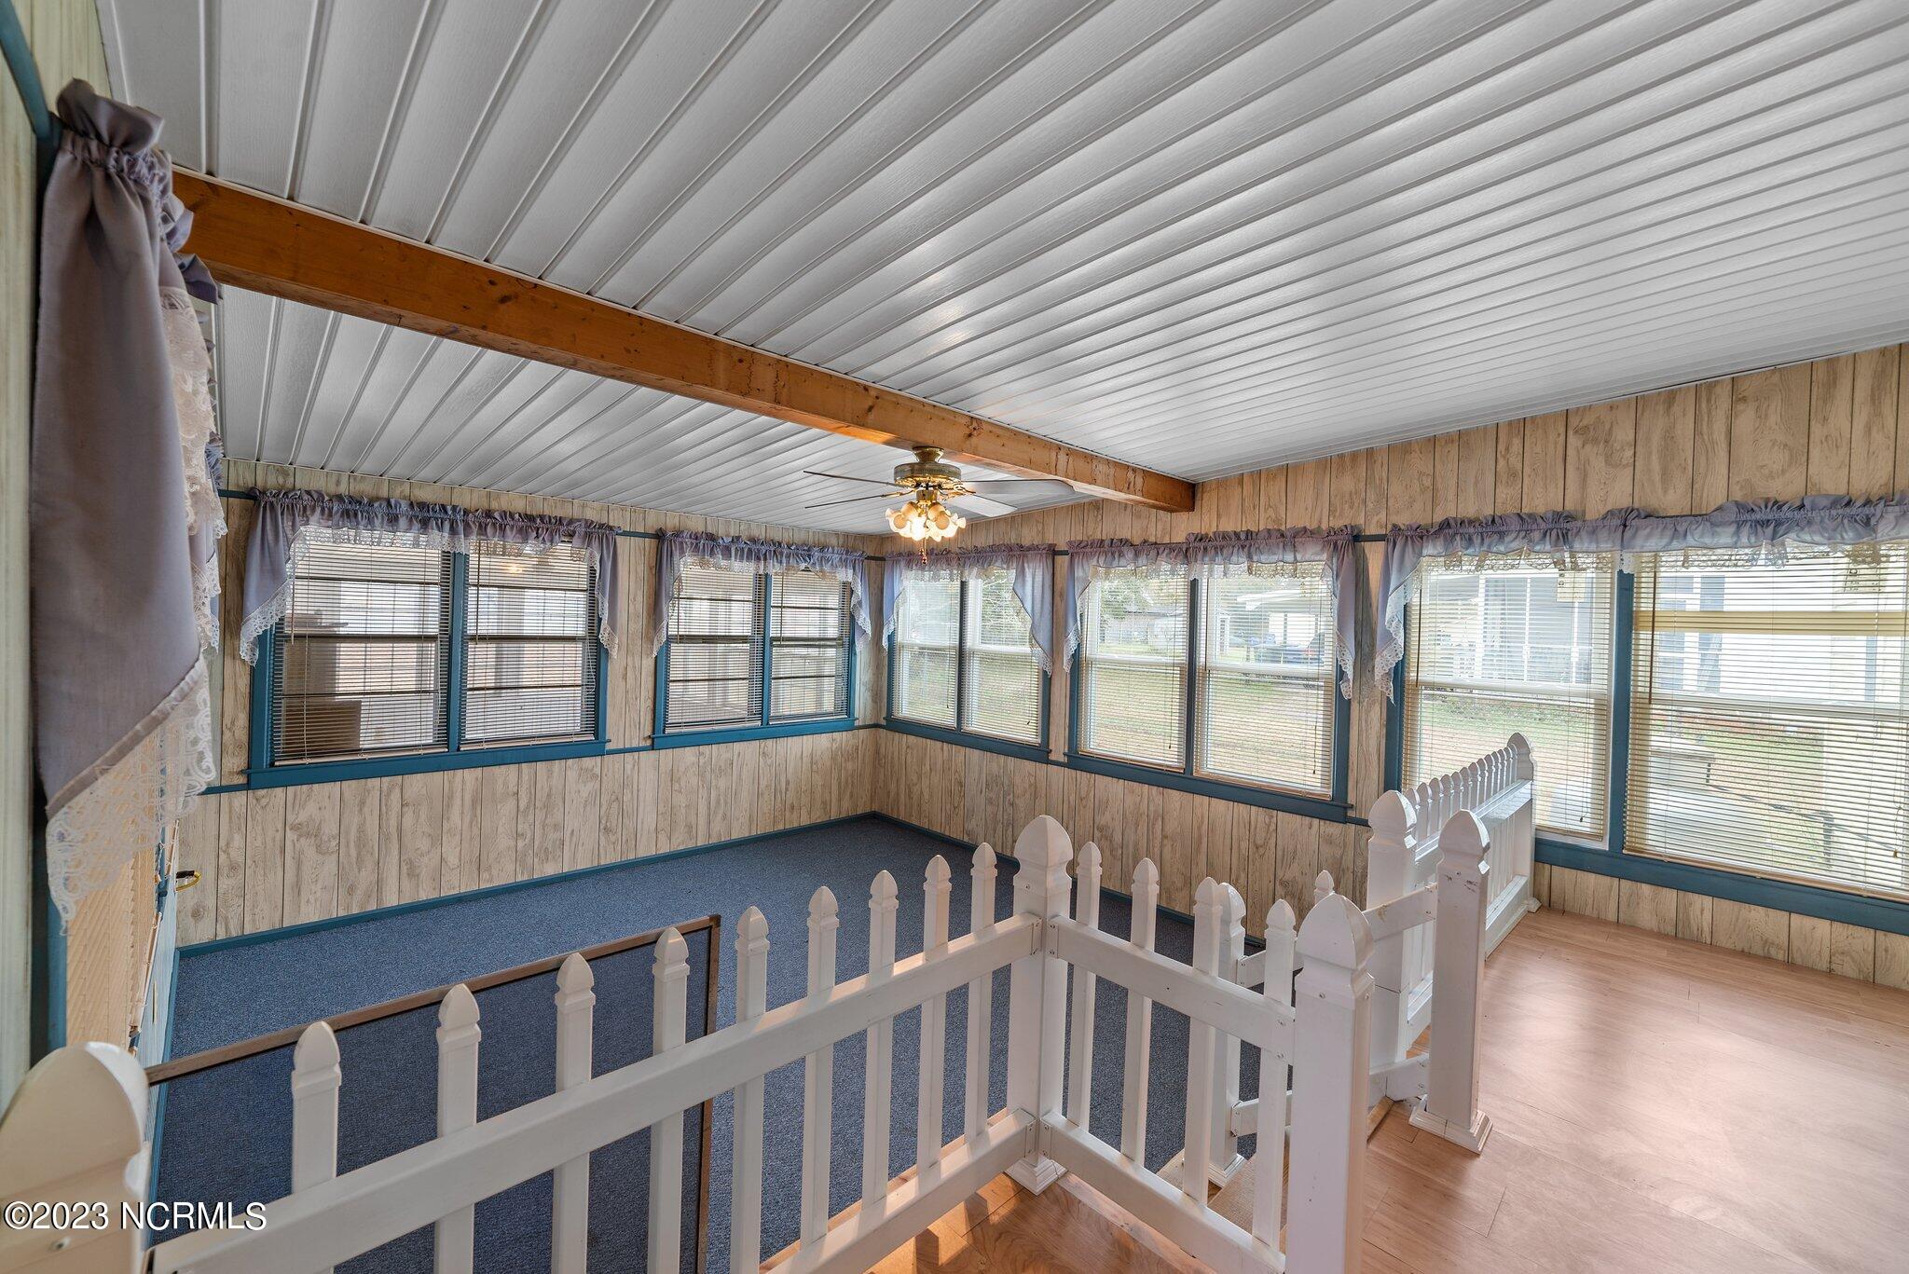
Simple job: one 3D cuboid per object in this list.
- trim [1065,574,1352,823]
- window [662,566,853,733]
[{"bbox_3d":[1.440,0.196,4.517,0.090,1.494,1.880,0,2,-43],"label":"trim"},{"bbox_3d":[-1.529,0.053,6.010,1.671,1.348,0.090,0,2,-43],"label":"window"}]

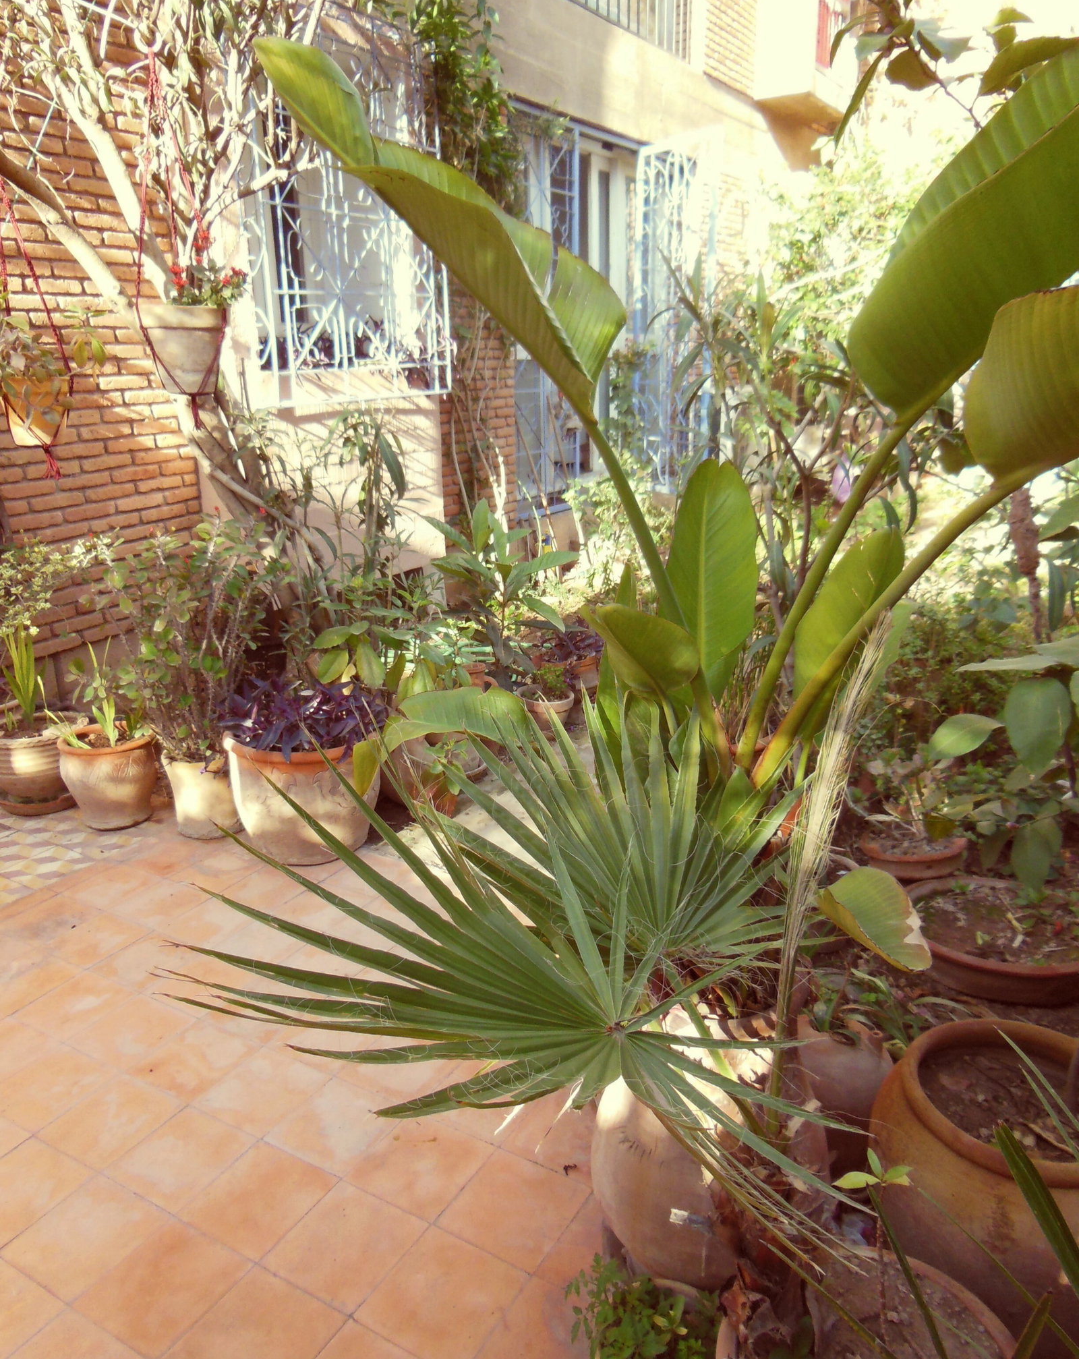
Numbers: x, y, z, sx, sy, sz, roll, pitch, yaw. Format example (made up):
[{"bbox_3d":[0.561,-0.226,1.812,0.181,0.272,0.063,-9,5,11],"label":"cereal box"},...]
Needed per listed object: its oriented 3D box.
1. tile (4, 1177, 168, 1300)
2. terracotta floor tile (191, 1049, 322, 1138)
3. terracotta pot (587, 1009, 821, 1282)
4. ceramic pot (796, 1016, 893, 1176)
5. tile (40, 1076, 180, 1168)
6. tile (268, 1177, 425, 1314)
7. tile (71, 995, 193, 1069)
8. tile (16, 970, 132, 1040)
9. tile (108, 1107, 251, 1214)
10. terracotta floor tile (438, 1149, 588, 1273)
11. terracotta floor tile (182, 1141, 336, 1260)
[{"bbox_3d":[-0.765,0.946,1.761,0.200,0.014,0.200,8,21,31],"label":"tile"},{"bbox_3d":[-0.549,0.824,2.065,0.199,0.015,0.199,8,21,31],"label":"terracotta floor tile"},{"bbox_3d":[0.266,0.735,1.639,0.368,0.365,0.368,-2,17,1],"label":"terracotta pot"},{"bbox_3d":[0.495,0.709,1.795,0.250,0.265,0.250,-2,17,1],"label":"ceramic pot"},{"bbox_3d":[-0.824,0.857,2.008,0.199,0.015,0.199,8,21,31],"label":"tile"},{"bbox_3d":[-0.315,0.928,1.698,0.199,0.015,0.199,8,21,31],"label":"tile"},{"bbox_3d":[-0.889,0.778,2.276,0.200,0.015,0.200,8,21,31],"label":"tile"},{"bbox_3d":[-1.057,0.753,2.375,0.199,0.015,0.199,8,21,31],"label":"tile"},{"bbox_3d":[-0.655,0.883,1.909,0.200,0.015,0.200,8,21,31],"label":"tile"},{"bbox_3d":[-0.044,0.905,1.774,0.200,0.014,0.200,8,21,31],"label":"terracotta floor tile"},{"bbox_3d":[-0.489,0.913,1.819,0.200,0.014,0.200,8,21,31],"label":"terracotta floor tile"}]

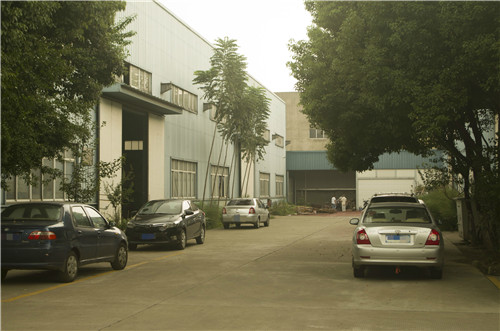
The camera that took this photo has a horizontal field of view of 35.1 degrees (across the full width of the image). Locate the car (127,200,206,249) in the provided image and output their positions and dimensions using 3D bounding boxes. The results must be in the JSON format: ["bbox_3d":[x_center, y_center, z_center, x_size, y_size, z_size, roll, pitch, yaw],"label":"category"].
[{"bbox_3d":[-2.555,1.831,24.967,1.720,1.475,4.420,0,-2,10],"label":"car"}]

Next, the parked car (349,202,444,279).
[{"bbox_3d":[3.159,1.528,16.786,1.760,1.460,4.500,0,-2,11],"label":"parked car"}]

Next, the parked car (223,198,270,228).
[{"bbox_3d":[-0.121,2.401,39.641,1.700,1.450,4.280,0,-2,12],"label":"parked car"}]

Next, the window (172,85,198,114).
[{"bbox_3d":[-3.434,-3.508,41.994,0.150,1.080,5.220,0,-2,11],"label":"window"}]

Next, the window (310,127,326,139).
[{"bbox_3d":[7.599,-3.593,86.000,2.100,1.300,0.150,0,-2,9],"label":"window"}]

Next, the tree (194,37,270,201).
[{"bbox_3d":[-1.004,-1.912,45.294,4.400,10.500,4.600,0,-2,11],"label":"tree"}]

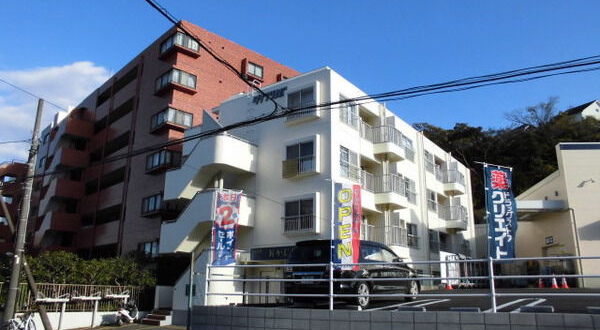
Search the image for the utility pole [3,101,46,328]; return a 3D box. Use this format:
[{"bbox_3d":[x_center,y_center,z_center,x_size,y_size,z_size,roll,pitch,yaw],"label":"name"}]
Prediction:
[{"bbox_3d":[-10.935,1.797,17.969,0.330,9.539,0.330,9,-18,-31],"label":"utility pole"}]

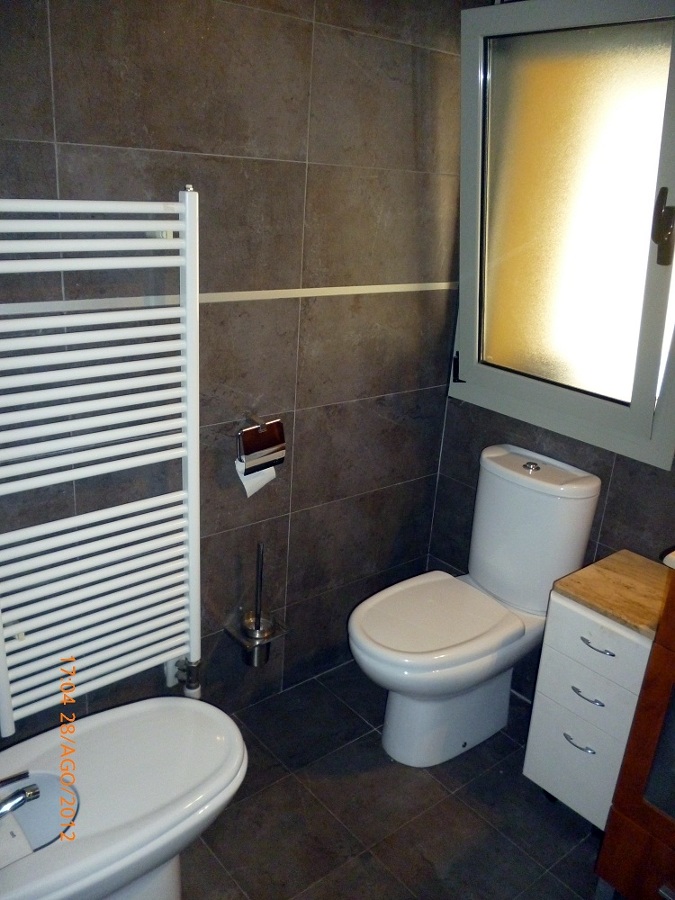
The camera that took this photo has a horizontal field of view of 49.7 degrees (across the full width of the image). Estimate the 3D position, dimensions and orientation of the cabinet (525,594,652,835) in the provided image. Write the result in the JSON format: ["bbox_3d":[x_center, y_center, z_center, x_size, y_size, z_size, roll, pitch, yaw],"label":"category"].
[{"bbox_3d":[0.705,0.608,1.848,0.335,0.560,0.250,-12,25,-38],"label":"cabinet"}]

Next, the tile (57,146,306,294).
[{"bbox_3d":[-0.320,-0.503,1.635,0.600,0.300,0.010,-12,25,-38],"label":"tile"}]

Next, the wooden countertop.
[{"bbox_3d":[0.724,0.340,1.755,0.320,0.024,0.252,-12,25,-38],"label":"wooden countertop"}]

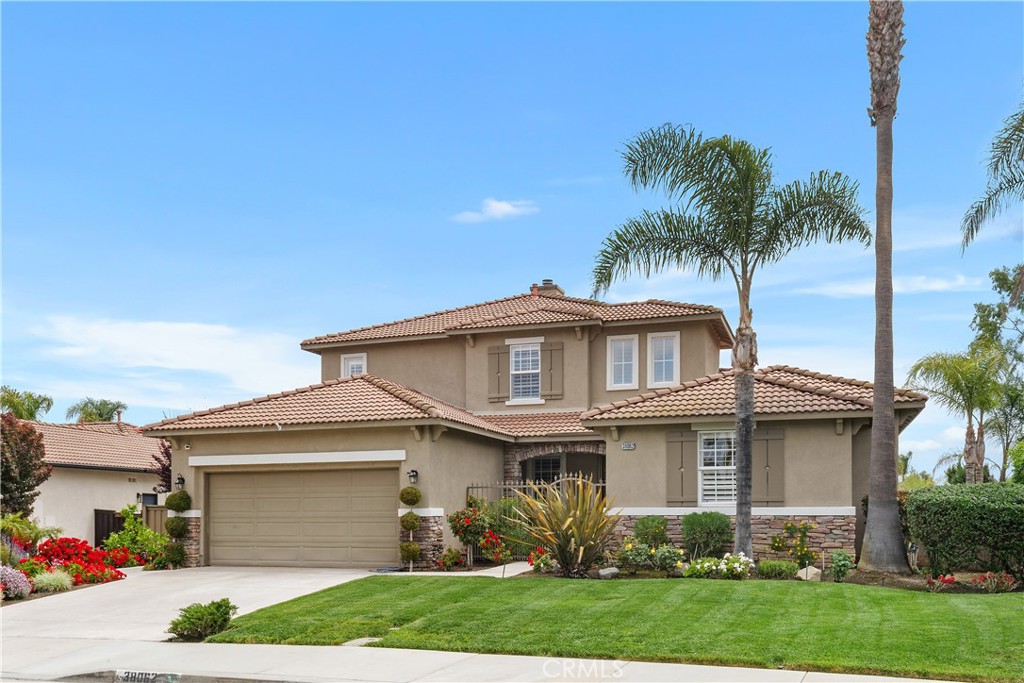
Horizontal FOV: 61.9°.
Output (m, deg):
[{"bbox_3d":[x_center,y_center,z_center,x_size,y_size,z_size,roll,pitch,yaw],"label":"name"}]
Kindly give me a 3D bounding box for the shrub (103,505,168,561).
[{"bbox_3d":[-9.176,4.680,20.800,1.600,1.400,1.400,0,-5,0],"label":"shrub"}]

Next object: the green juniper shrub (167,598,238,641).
[{"bbox_3d":[-3.844,3.453,10.600,0.850,0.530,0.750,0,-5,0],"label":"green juniper shrub"}]

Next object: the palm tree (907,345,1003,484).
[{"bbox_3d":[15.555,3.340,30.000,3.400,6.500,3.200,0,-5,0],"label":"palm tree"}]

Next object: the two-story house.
[{"bbox_3d":[1.430,1.650,23.200,17.200,7.400,12.500,-1,-5,17],"label":"two-story house"}]

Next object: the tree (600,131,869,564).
[{"bbox_3d":[4.218,0.038,16.400,5.300,8.400,4.800,0,-5,0],"label":"tree"}]

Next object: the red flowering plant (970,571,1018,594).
[{"bbox_3d":[7.576,3.784,13.400,0.740,0.380,0.600,0,-5,0],"label":"red flowering plant"}]

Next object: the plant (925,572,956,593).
[{"bbox_3d":[6.829,3.841,13.600,0.500,0.320,0.450,0,-5,0],"label":"plant"}]

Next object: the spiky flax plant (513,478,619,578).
[{"bbox_3d":[0.997,3.484,15.900,1.970,1.860,1.900,0,-5,0],"label":"spiky flax plant"}]

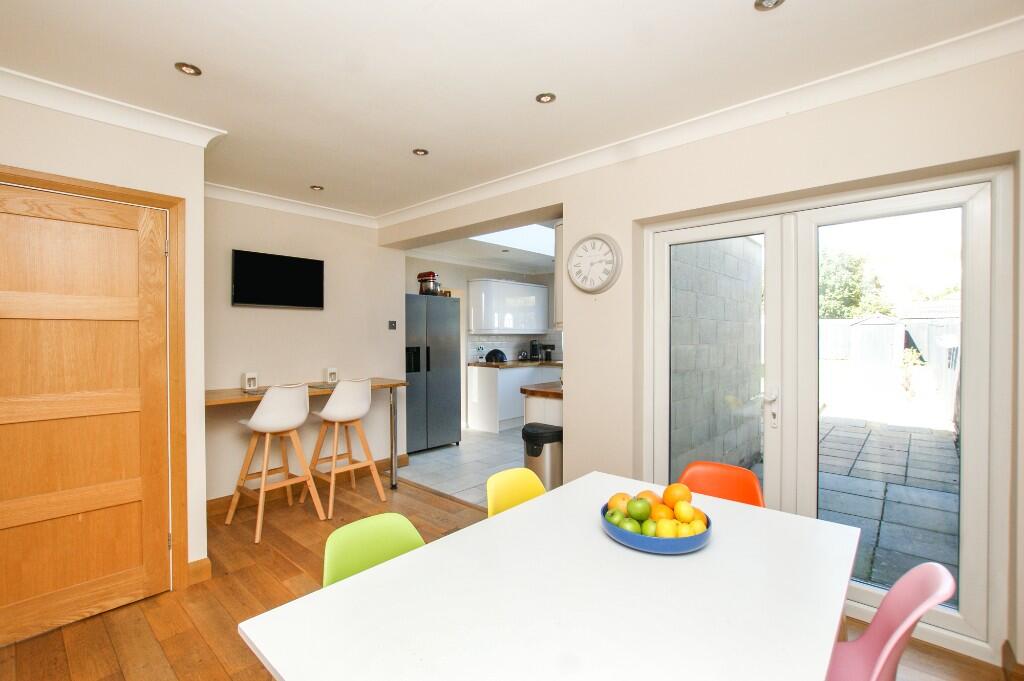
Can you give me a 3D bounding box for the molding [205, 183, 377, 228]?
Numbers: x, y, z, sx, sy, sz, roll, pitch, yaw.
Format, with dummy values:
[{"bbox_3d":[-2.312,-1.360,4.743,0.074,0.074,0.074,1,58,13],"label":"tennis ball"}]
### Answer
[{"bbox_3d":[-1.819,-1.105,3.540,0.090,0.090,1.600,1,1,44],"label":"molding"}]

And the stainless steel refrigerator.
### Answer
[{"bbox_3d":[-1.179,0.379,5.094,0.700,1.790,0.900,1,1,44],"label":"stainless steel refrigerator"}]

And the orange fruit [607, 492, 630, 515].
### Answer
[{"bbox_3d":[0.313,0.476,1.226,0.074,0.074,0.074,-1,1,-44],"label":"orange fruit"}]

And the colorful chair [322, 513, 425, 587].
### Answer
[{"bbox_3d":[-0.233,0.906,1.063,0.510,0.815,0.455,0,1,43],"label":"colorful chair"}]

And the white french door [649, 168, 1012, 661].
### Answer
[{"bbox_3d":[1.406,0.303,2.166,1.461,1.991,0.080,0,1,39],"label":"white french door"}]

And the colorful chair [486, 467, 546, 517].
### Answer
[{"bbox_3d":[0.205,0.919,1.531,0.530,0.820,0.460,1,1,43],"label":"colorful chair"}]

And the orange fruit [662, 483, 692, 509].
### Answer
[{"bbox_3d":[0.463,0.436,1.192,0.081,0.081,0.081,-1,1,-44],"label":"orange fruit"}]

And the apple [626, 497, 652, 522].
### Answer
[{"bbox_3d":[0.383,0.509,1.281,0.071,0.067,0.071,0,1,0],"label":"apple"}]

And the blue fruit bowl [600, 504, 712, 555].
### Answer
[{"bbox_3d":[0.434,0.558,1.305,0.318,0.060,0.318,0,1,0],"label":"blue fruit bowl"}]

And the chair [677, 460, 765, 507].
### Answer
[{"bbox_3d":[0.695,0.899,1.553,0.455,0.815,0.510,0,1,43],"label":"chair"}]

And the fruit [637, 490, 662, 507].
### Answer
[{"bbox_3d":[0.395,0.474,1.232,0.077,0.077,0.077,-1,1,-44],"label":"fruit"}]

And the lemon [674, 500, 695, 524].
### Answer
[{"bbox_3d":[0.513,0.510,1.269,0.066,0.064,0.062,1,1,43],"label":"lemon"}]

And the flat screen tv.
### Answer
[{"bbox_3d":[-1.862,-0.471,3.438,0.653,0.410,0.060,-1,1,-44],"label":"flat screen tv"}]

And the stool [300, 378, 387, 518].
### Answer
[{"bbox_3d":[-1.365,0.802,3.436,0.530,1.000,0.480,1,1,41],"label":"stool"}]

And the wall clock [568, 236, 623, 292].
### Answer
[{"bbox_3d":[0.504,-0.466,2.618,0.357,0.357,0.050,0,1,39],"label":"wall clock"}]

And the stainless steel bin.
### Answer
[{"bbox_3d":[0.223,0.981,3.156,0.370,0.650,0.290,1,1,43],"label":"stainless steel bin"}]

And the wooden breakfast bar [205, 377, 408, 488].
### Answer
[{"bbox_3d":[-1.654,0.839,3.384,0.610,0.925,1.540,1,1,44],"label":"wooden breakfast bar"}]

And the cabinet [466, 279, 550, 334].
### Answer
[{"bbox_3d":[-0.026,-0.471,6.473,1.362,0.753,0.340,-1,1,-44],"label":"cabinet"}]

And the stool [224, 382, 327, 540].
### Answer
[{"bbox_3d":[-1.705,0.807,3.070,0.530,1.000,0.480,1,1,39],"label":"stool"}]

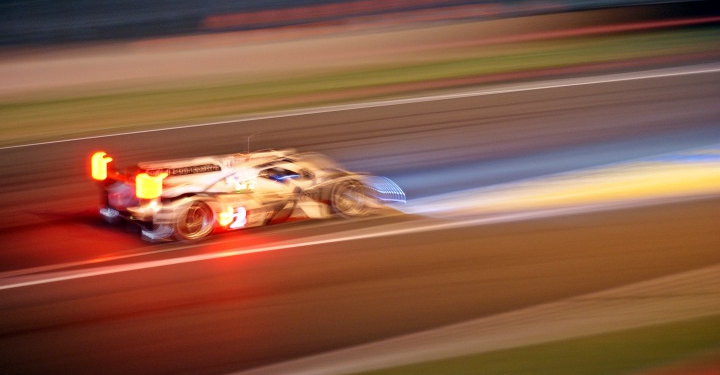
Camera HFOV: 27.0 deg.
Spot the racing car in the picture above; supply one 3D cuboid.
[{"bbox_3d":[-1.800,-0.024,24.400,4.650,1.050,2.000,-7,16,-33],"label":"racing car"}]

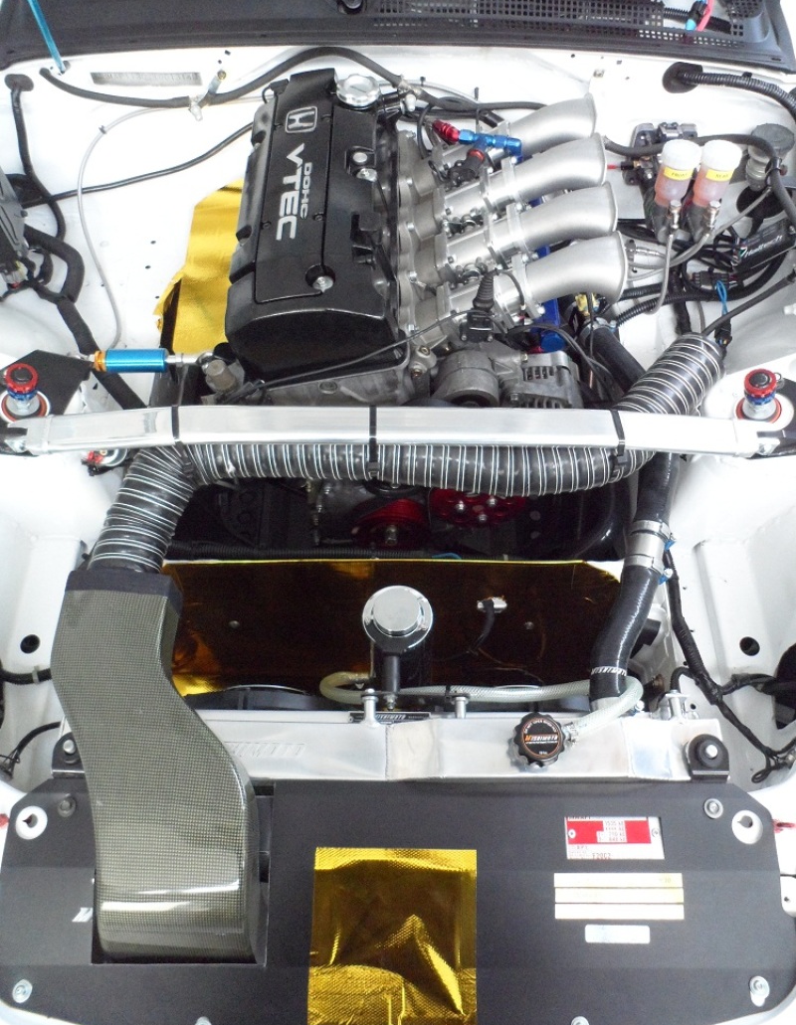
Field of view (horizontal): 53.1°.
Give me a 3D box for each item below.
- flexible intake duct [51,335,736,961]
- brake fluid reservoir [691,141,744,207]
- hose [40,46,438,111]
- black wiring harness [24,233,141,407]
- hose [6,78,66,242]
[{"bbox_3d":[0.030,0.095,0.880,0.720,0.230,0.680,0,57,0],"label":"flexible intake duct"},{"bbox_3d":[0.435,-0.464,1.090,0.047,0.080,0.047,0,57,0],"label":"brake fluid reservoir"},{"bbox_3d":[-0.227,-0.620,1.140,0.560,0.070,0.055,0,57,0],"label":"hose"},{"bbox_3d":[-0.433,-0.266,1.100,0.145,0.150,0.200,0,57,0],"label":"black wiring harness"},{"bbox_3d":[-0.503,-0.492,1.110,0.068,0.150,0.150,0,57,0],"label":"hose"}]

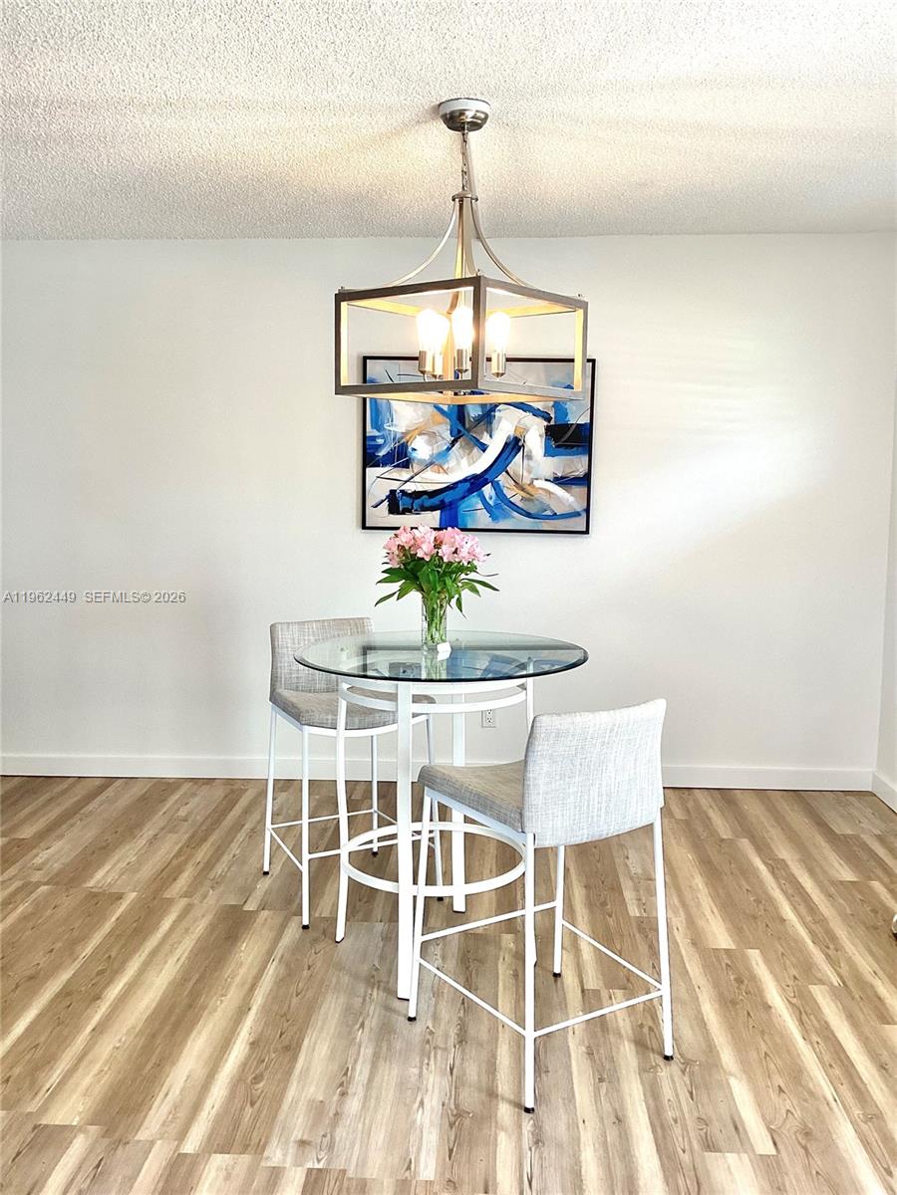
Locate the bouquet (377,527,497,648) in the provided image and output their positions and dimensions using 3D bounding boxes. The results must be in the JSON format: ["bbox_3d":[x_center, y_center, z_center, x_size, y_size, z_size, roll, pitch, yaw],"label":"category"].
[{"bbox_3d":[-0.036,-0.027,3.117,0.340,0.360,0.290,0,7,0],"label":"bouquet"}]

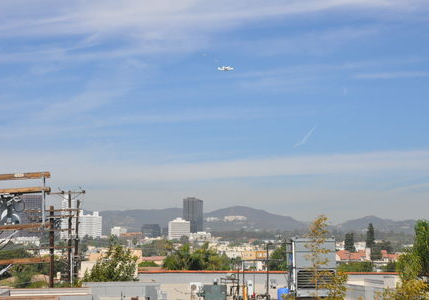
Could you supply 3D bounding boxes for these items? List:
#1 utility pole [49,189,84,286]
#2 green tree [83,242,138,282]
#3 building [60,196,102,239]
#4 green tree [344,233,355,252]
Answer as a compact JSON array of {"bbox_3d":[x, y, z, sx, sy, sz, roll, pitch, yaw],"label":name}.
[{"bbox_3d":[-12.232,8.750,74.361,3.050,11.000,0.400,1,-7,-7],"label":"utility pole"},{"bbox_3d":[-7.616,10.250,65.593,4.200,7.000,4.000,0,-7,0],"label":"green tree"},{"bbox_3d":[-202.197,106.657,1355.640,62.000,75.000,38.000,1,-7,-12],"label":"building"},{"bbox_3d":[55.420,38.834,369.419,5.000,10.000,4.700,0,-7,0],"label":"green tree"}]

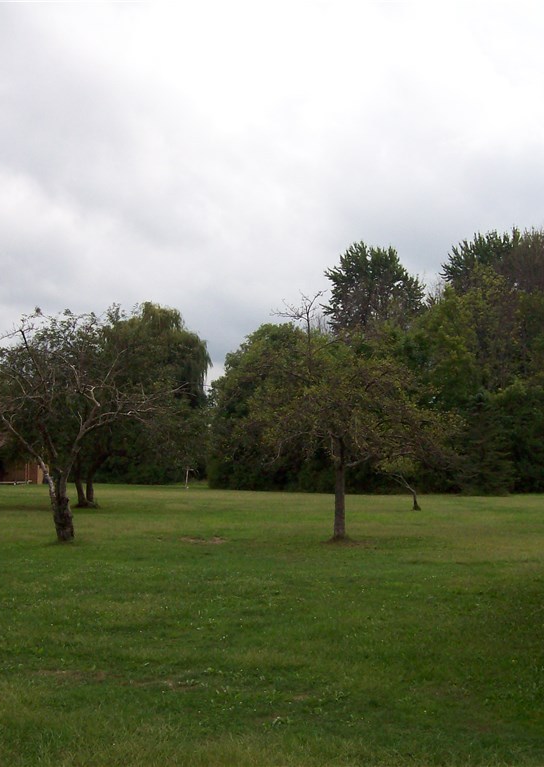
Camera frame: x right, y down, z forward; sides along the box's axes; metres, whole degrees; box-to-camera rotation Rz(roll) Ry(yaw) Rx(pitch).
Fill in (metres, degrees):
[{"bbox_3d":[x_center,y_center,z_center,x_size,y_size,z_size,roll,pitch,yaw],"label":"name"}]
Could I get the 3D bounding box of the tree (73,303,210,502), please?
[{"bbox_3d":[-5.001,0.714,39.000,5.560,7.360,5.200,1,-4,0],"label":"tree"}]

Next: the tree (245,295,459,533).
[{"bbox_3d":[1.598,0.684,21.400,4.060,4.950,3.900,1,-4,0],"label":"tree"}]

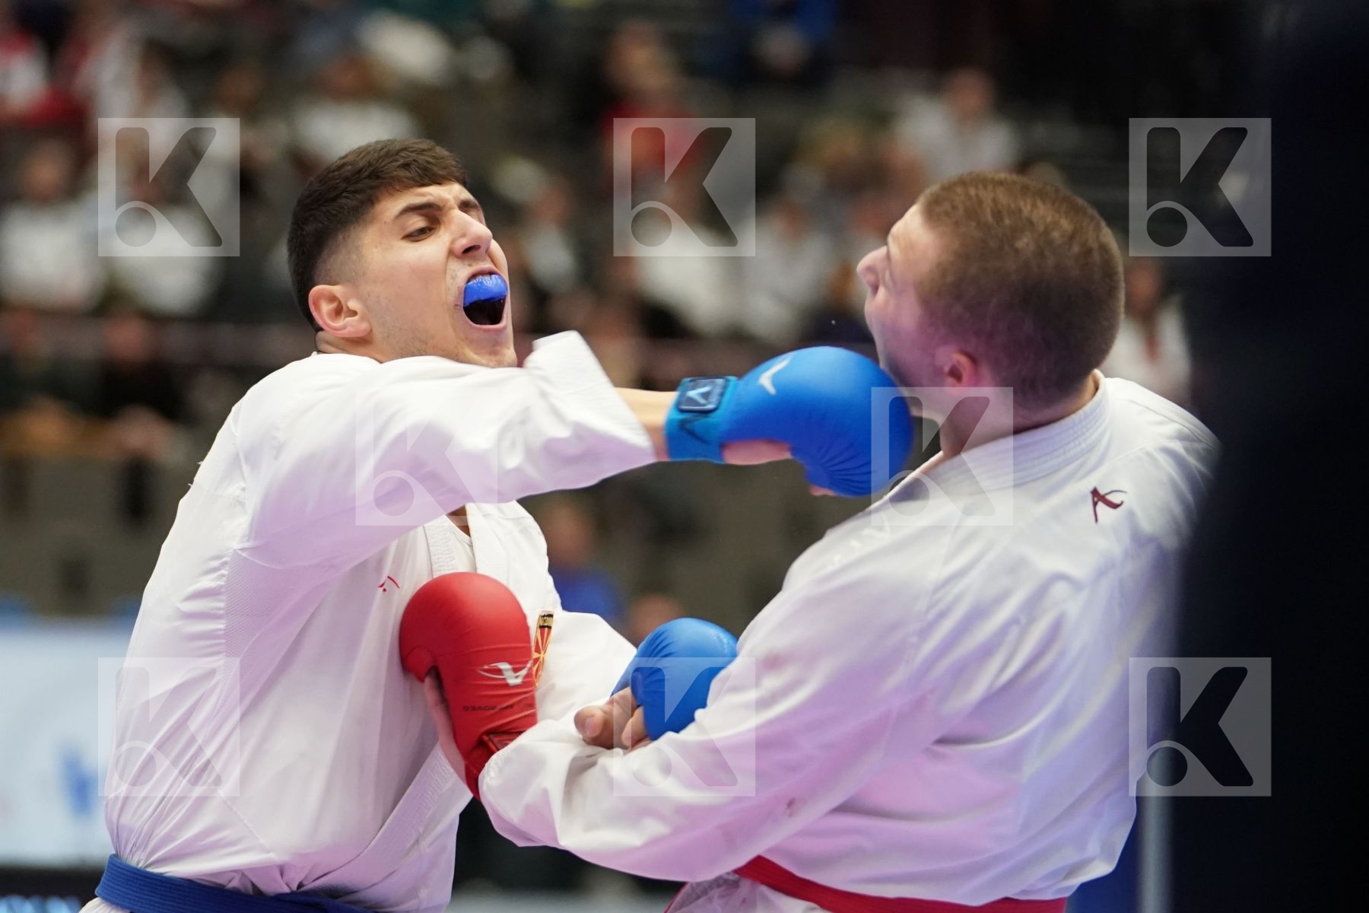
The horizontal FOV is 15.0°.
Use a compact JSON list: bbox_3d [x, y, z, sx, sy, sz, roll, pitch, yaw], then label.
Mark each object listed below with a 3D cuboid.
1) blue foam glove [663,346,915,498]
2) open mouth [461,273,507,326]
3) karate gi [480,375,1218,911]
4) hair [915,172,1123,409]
[{"bbox_3d":[0.092,-0.030,4.560,0.212,0.132,0.120,-2,12,-8],"label":"blue foam glove"},{"bbox_3d":[-0.175,-0.137,4.559,0.052,0.051,0.030,-9,-8,-40],"label":"open mouth"},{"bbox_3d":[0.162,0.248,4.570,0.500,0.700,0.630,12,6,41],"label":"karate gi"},{"bbox_3d":[0.293,-0.144,4.550,0.192,0.205,0.168,25,30,35],"label":"hair"}]

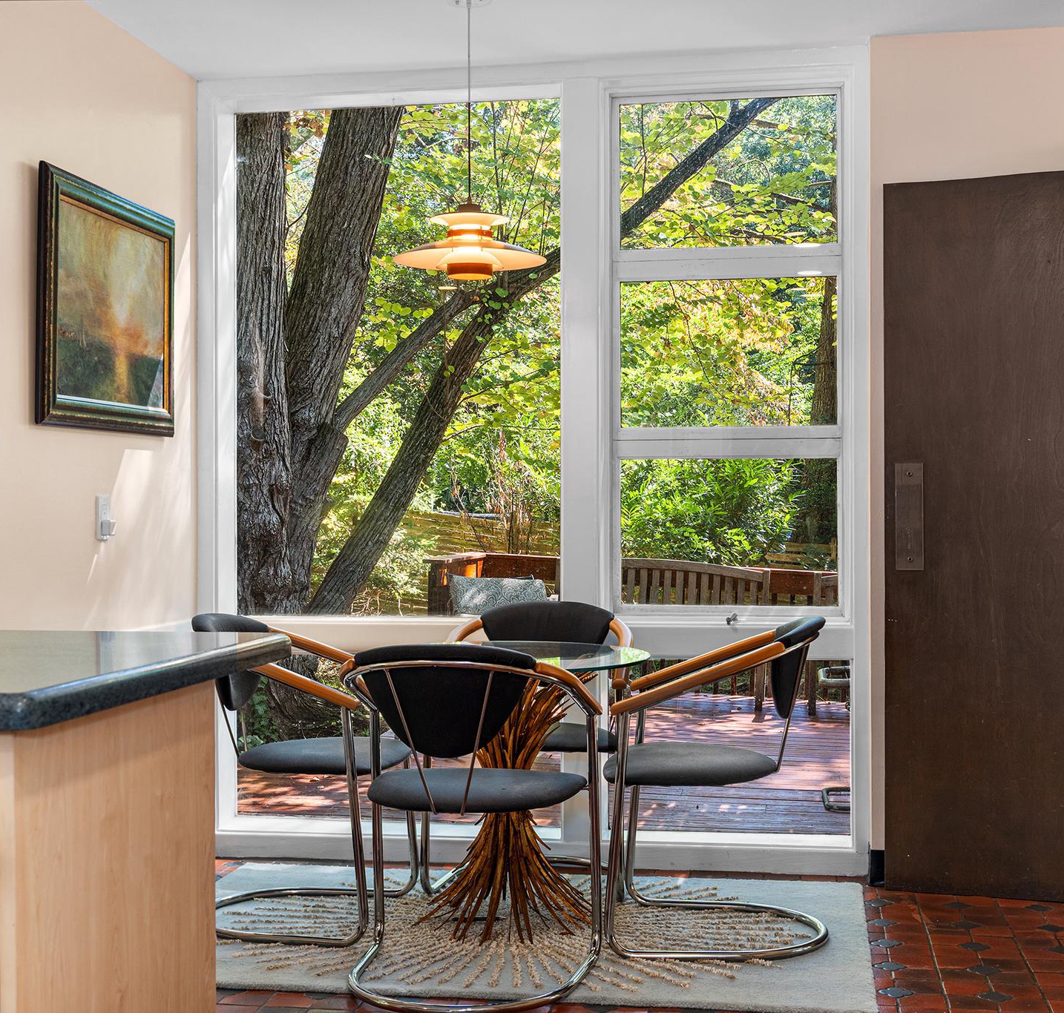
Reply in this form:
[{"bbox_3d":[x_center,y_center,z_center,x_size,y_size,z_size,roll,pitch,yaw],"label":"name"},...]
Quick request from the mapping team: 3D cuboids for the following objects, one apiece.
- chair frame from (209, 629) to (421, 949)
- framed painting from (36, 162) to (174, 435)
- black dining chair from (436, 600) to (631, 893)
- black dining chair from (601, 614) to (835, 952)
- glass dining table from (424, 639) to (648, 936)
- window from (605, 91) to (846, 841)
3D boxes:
[{"bbox_3d":[-0.602,0.680,4.214,0.580,0.800,0.575,0,0,10],"label":"chair frame"},{"bbox_3d":[-1.145,-0.531,4.389,0.045,0.653,0.768,0,0,10],"label":"framed painting"},{"bbox_3d":[0.017,0.678,4.617,0.575,0.803,0.570,0,0,10],"label":"black dining chair"},{"bbox_3d":[0.466,0.678,4.057,0.575,0.803,0.575,0,0,7],"label":"black dining chair"},{"bbox_3d":[-0.070,0.733,4.196,0.820,0.697,0.820,0,0,10],"label":"glass dining table"},{"bbox_3d":[0.585,-0.133,4.851,0.711,2.246,0.080,0,0,10],"label":"window"}]

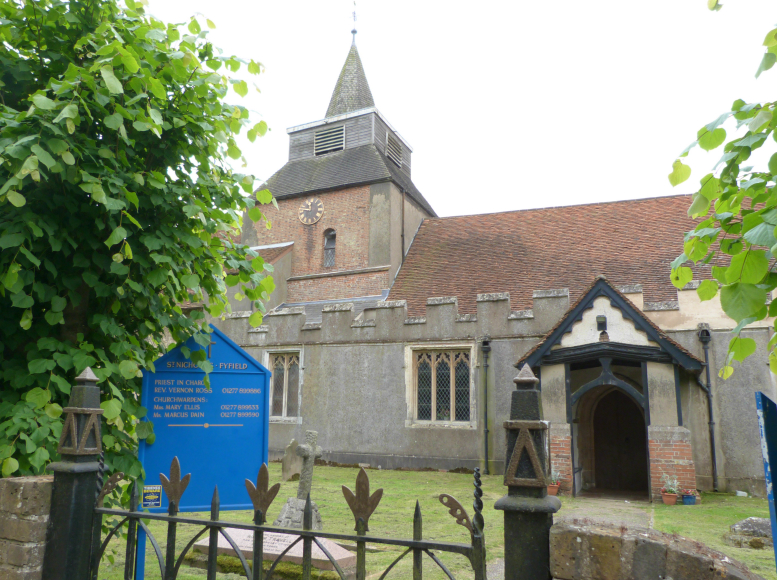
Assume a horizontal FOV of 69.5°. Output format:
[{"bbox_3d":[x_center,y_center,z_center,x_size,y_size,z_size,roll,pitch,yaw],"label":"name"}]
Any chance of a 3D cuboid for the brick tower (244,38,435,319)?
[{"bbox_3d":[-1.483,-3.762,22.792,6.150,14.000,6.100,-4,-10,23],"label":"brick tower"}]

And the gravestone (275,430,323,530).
[{"bbox_3d":[-1.335,2.826,8.400,0.520,1.410,0.580,-7,-12,35],"label":"gravestone"}]

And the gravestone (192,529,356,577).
[{"bbox_3d":[-1.265,2.873,6.284,1.800,0.290,0.600,-4,-10,23],"label":"gravestone"}]

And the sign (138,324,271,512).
[{"bbox_3d":[-1.469,1.010,4.540,1.010,1.470,0.100,1,-10,-8],"label":"sign"}]

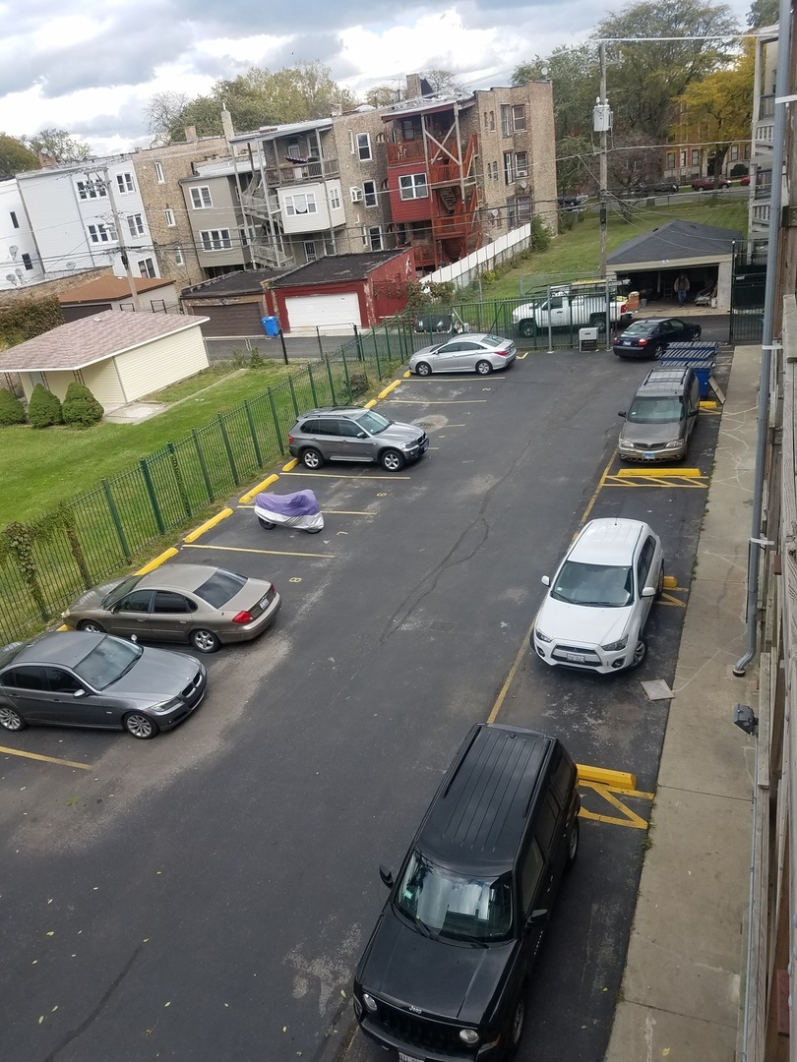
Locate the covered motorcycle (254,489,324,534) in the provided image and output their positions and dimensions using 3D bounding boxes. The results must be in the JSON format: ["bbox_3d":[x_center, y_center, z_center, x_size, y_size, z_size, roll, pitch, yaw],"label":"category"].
[{"bbox_3d":[-2.968,-0.567,21.734,2.120,1.200,0.780,4,28,26],"label":"covered motorcycle"}]

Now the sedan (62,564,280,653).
[{"bbox_3d":[-5.103,1.523,17.644,5.020,1.420,1.860,1,26,19],"label":"sedan"}]

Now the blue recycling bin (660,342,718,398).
[{"bbox_3d":[10.449,-5.776,28.766,1.800,1.150,3.500,3,27,24],"label":"blue recycling bin"}]

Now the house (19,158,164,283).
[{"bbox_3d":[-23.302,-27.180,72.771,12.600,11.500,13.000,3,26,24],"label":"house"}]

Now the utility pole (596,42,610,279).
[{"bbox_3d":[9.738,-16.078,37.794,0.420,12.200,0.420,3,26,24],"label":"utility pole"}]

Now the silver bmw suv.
[{"bbox_3d":[-1.290,-3.137,26.066,4.860,1.760,1.930,3,27,24],"label":"silver bmw suv"}]

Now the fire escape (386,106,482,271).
[{"bbox_3d":[2.824,-23.092,55.897,5.200,11.100,4.300,3,26,24],"label":"fire escape"}]

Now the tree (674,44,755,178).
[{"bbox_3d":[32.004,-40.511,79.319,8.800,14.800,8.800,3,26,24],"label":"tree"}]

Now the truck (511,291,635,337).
[{"bbox_3d":[8.694,-10.796,38.949,5.750,2.000,2.020,2,26,22],"label":"truck"}]

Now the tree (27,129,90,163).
[{"bbox_3d":[-44.831,-45.143,110.275,11.500,18.500,11.500,3,27,24],"label":"tree"}]

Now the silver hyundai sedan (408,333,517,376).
[{"bbox_3d":[2.798,-7.750,34.834,4.820,1.470,1.835,3,26,24],"label":"silver hyundai sedan"}]

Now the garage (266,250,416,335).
[{"bbox_3d":[-3.239,-15.519,51.269,6.500,3.500,8.000,3,27,24],"label":"garage"}]

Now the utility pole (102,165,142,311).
[{"bbox_3d":[-17.033,-17.098,50.097,0.360,10.650,0.360,3,26,24],"label":"utility pole"}]

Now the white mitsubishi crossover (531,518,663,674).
[{"bbox_3d":[3.885,1.095,15.106,1.780,1.630,4.295,4,26,25],"label":"white mitsubishi crossover"}]

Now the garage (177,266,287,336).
[{"bbox_3d":[-9.636,-15.350,53.169,6.400,3.300,6.900,3,27,24],"label":"garage"}]

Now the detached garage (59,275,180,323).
[{"bbox_3d":[-21.420,-17.456,60.777,6.700,3.850,7.400,3,27,24],"label":"detached garage"}]

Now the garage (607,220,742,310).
[{"bbox_3d":[14.478,-14.201,42.066,6.150,4.050,7.400,3,26,24],"label":"garage"}]

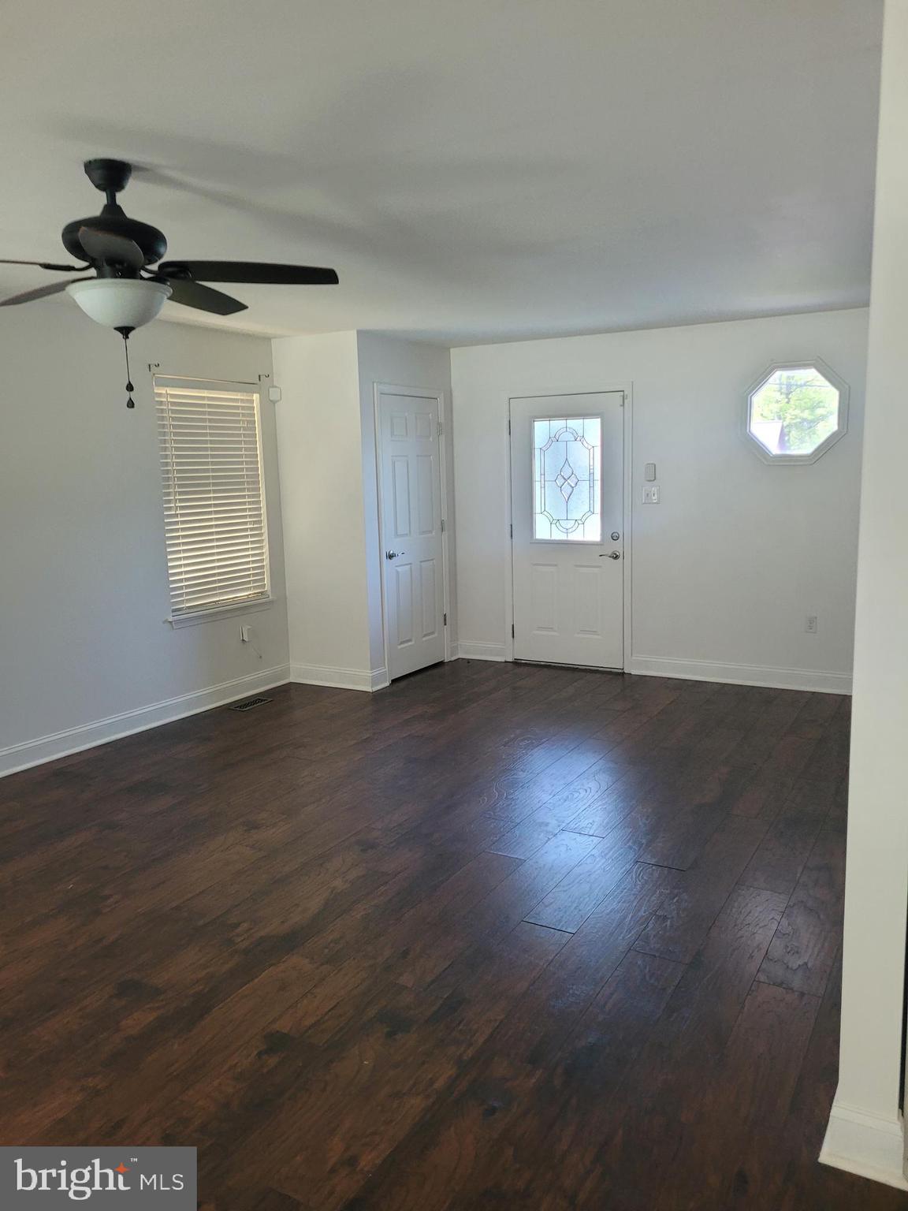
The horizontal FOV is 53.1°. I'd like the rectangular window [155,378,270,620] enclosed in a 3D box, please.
[{"bbox_3d":[-1.586,-0.728,5.996,0.065,1.450,0.925,3,10,29],"label":"rectangular window"}]

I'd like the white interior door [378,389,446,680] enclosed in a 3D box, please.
[{"bbox_3d":[-0.307,-0.510,6.762,0.045,2.040,0.775,3,10,29],"label":"white interior door"}]

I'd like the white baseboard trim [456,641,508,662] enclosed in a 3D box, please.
[{"bbox_3d":[0.230,0.371,7.304,0.435,0.132,0.018,3,10,29],"label":"white baseboard trim"}]

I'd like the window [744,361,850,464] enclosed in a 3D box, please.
[{"bbox_3d":[2.231,-1.256,5.922,0.650,0.665,0.090,3,10,29],"label":"window"}]

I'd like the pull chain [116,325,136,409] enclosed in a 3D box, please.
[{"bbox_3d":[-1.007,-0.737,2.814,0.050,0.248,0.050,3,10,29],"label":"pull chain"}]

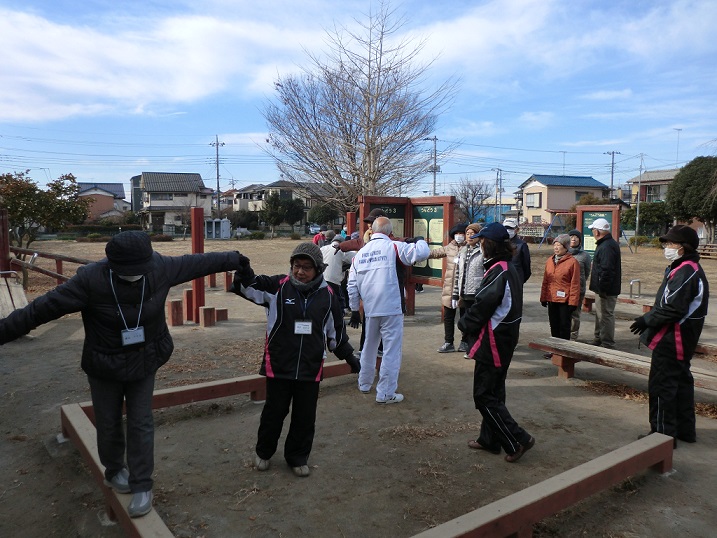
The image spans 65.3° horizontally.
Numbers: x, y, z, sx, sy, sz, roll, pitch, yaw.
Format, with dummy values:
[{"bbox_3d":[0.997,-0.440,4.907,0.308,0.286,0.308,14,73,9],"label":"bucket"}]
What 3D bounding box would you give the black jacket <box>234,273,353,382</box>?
[{"bbox_3d":[-0.421,0.379,3.620,0.750,0.690,0.370,-1,5,-13],"label":"black jacket"}]

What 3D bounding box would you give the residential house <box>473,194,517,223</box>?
[{"bbox_3d":[20.240,-7.539,81.666,8.000,6.050,7.000,0,4,0],"label":"residential house"}]

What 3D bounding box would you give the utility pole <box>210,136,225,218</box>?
[{"bbox_3d":[-16.988,-10.218,67.385,1.700,12.400,0.600,-1,5,-17],"label":"utility pole"}]

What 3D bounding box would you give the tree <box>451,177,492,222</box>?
[{"bbox_3d":[10.091,-5.339,49.729,3.700,5.600,3.600,0,5,0],"label":"tree"}]

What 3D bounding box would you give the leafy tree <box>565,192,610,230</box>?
[{"bbox_3d":[20.063,-4.512,49.000,4.100,4.200,3.600,2,5,22],"label":"leafy tree"}]

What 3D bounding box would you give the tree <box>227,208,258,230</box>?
[{"bbox_3d":[-13.117,-5.153,63.792,3.600,2.900,3.200,0,5,0],"label":"tree"}]

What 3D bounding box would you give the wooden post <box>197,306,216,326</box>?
[{"bbox_3d":[-2.393,0.757,8.852,0.180,0.280,0.180,-3,5,-38],"label":"wooden post"}]

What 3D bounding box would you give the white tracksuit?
[{"bbox_3d":[0.263,0.391,5.080,0.700,1.480,0.450,2,5,25],"label":"white tracksuit"}]

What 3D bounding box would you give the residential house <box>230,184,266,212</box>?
[{"bbox_3d":[-15.220,-8.621,79.559,6.200,7.200,7.500,-1,5,-17],"label":"residential house"}]

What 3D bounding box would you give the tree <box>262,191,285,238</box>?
[{"bbox_3d":[-9.898,-6.122,64.000,2.800,5.400,2.800,0,4,0],"label":"tree"}]

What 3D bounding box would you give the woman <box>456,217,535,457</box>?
[{"bbox_3d":[0.953,0.480,3.805,0.540,1.580,0.500,2,5,27],"label":"woman"}]

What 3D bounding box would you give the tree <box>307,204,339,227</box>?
[{"bbox_3d":[-4.864,-6.397,75.734,4.200,4.650,4.200,0,4,0],"label":"tree"}]

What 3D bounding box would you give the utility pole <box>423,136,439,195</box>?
[{"bbox_3d":[8.353,-9.326,64.000,1.800,11.800,0.800,0,4,0],"label":"utility pole"}]

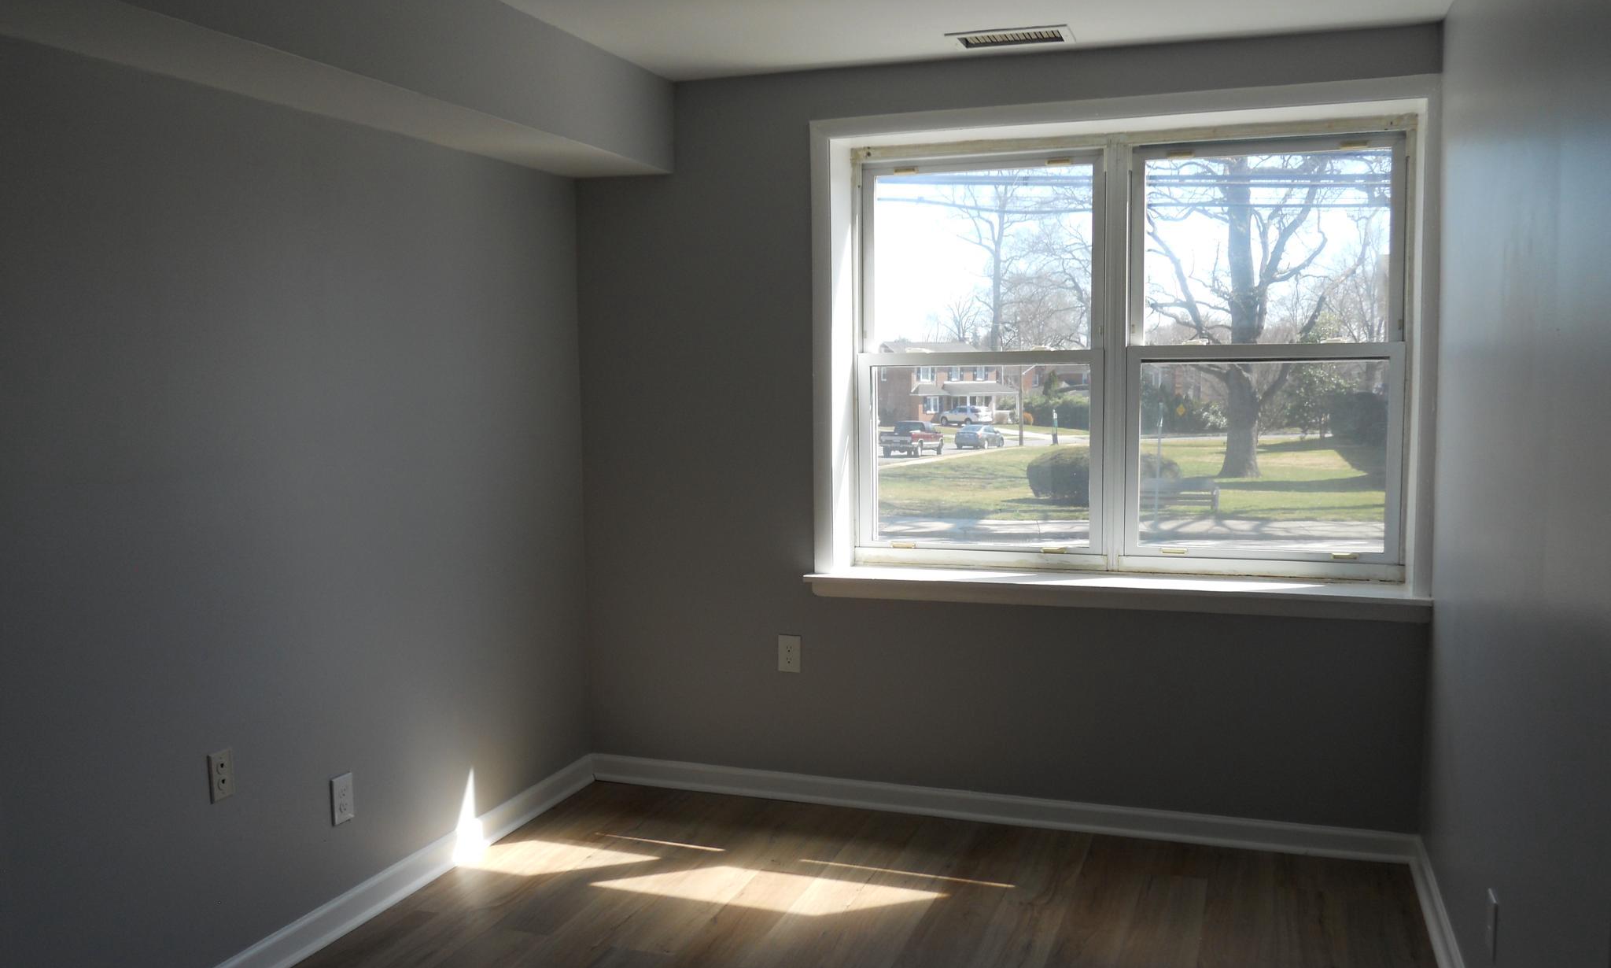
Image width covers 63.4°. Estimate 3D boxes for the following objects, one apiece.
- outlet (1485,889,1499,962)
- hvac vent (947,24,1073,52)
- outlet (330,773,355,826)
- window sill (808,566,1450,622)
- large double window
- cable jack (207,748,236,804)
[{"bbox_3d":[1.375,0.886,2.620,0.010,0.122,0.077,1,6,19],"label":"outlet"},{"bbox_3d":[0.600,-1.303,3.822,0.349,0.014,0.200,1,6,19],"label":"hvac vent"},{"bbox_3d":[-1.226,0.836,3.457,0.010,0.123,0.078,1,6,19],"label":"outlet"},{"bbox_3d":[0.940,0.345,4.187,1.902,0.075,0.267,1,6,19],"label":"window sill"},{"bbox_3d":[1.007,-0.416,4.269,1.768,1.424,0.090,1,6,19],"label":"large double window"},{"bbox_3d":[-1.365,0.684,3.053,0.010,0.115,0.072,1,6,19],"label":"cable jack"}]

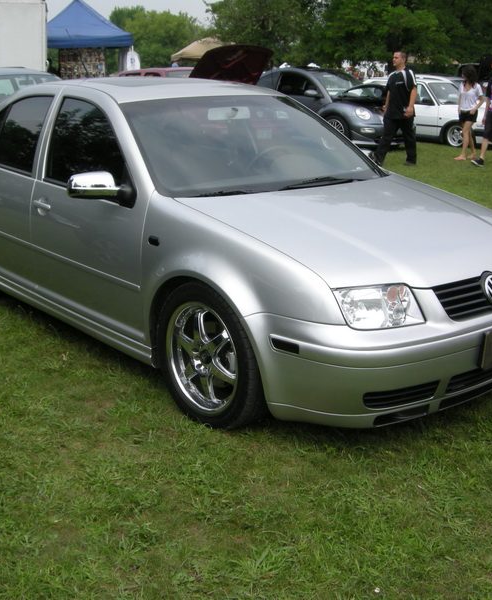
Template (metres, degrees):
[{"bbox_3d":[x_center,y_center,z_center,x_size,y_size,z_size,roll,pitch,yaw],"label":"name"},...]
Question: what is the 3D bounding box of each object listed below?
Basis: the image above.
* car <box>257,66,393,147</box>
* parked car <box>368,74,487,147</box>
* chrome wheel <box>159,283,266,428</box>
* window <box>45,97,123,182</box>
[{"bbox_3d":[1.500,-3.970,16.950,1.730,1.490,4.080,-14,21,-41],"label":"car"},{"bbox_3d":[3.960,-4.020,17.650,1.680,1.400,4.120,-13,21,-40],"label":"parked car"},{"bbox_3d":[-0.113,0.241,3.521,0.220,0.610,0.610,-14,22,-39],"label":"chrome wheel"},{"bbox_3d":[-0.775,-0.758,4.125,0.070,0.460,0.870,21,-1,-42],"label":"window"}]

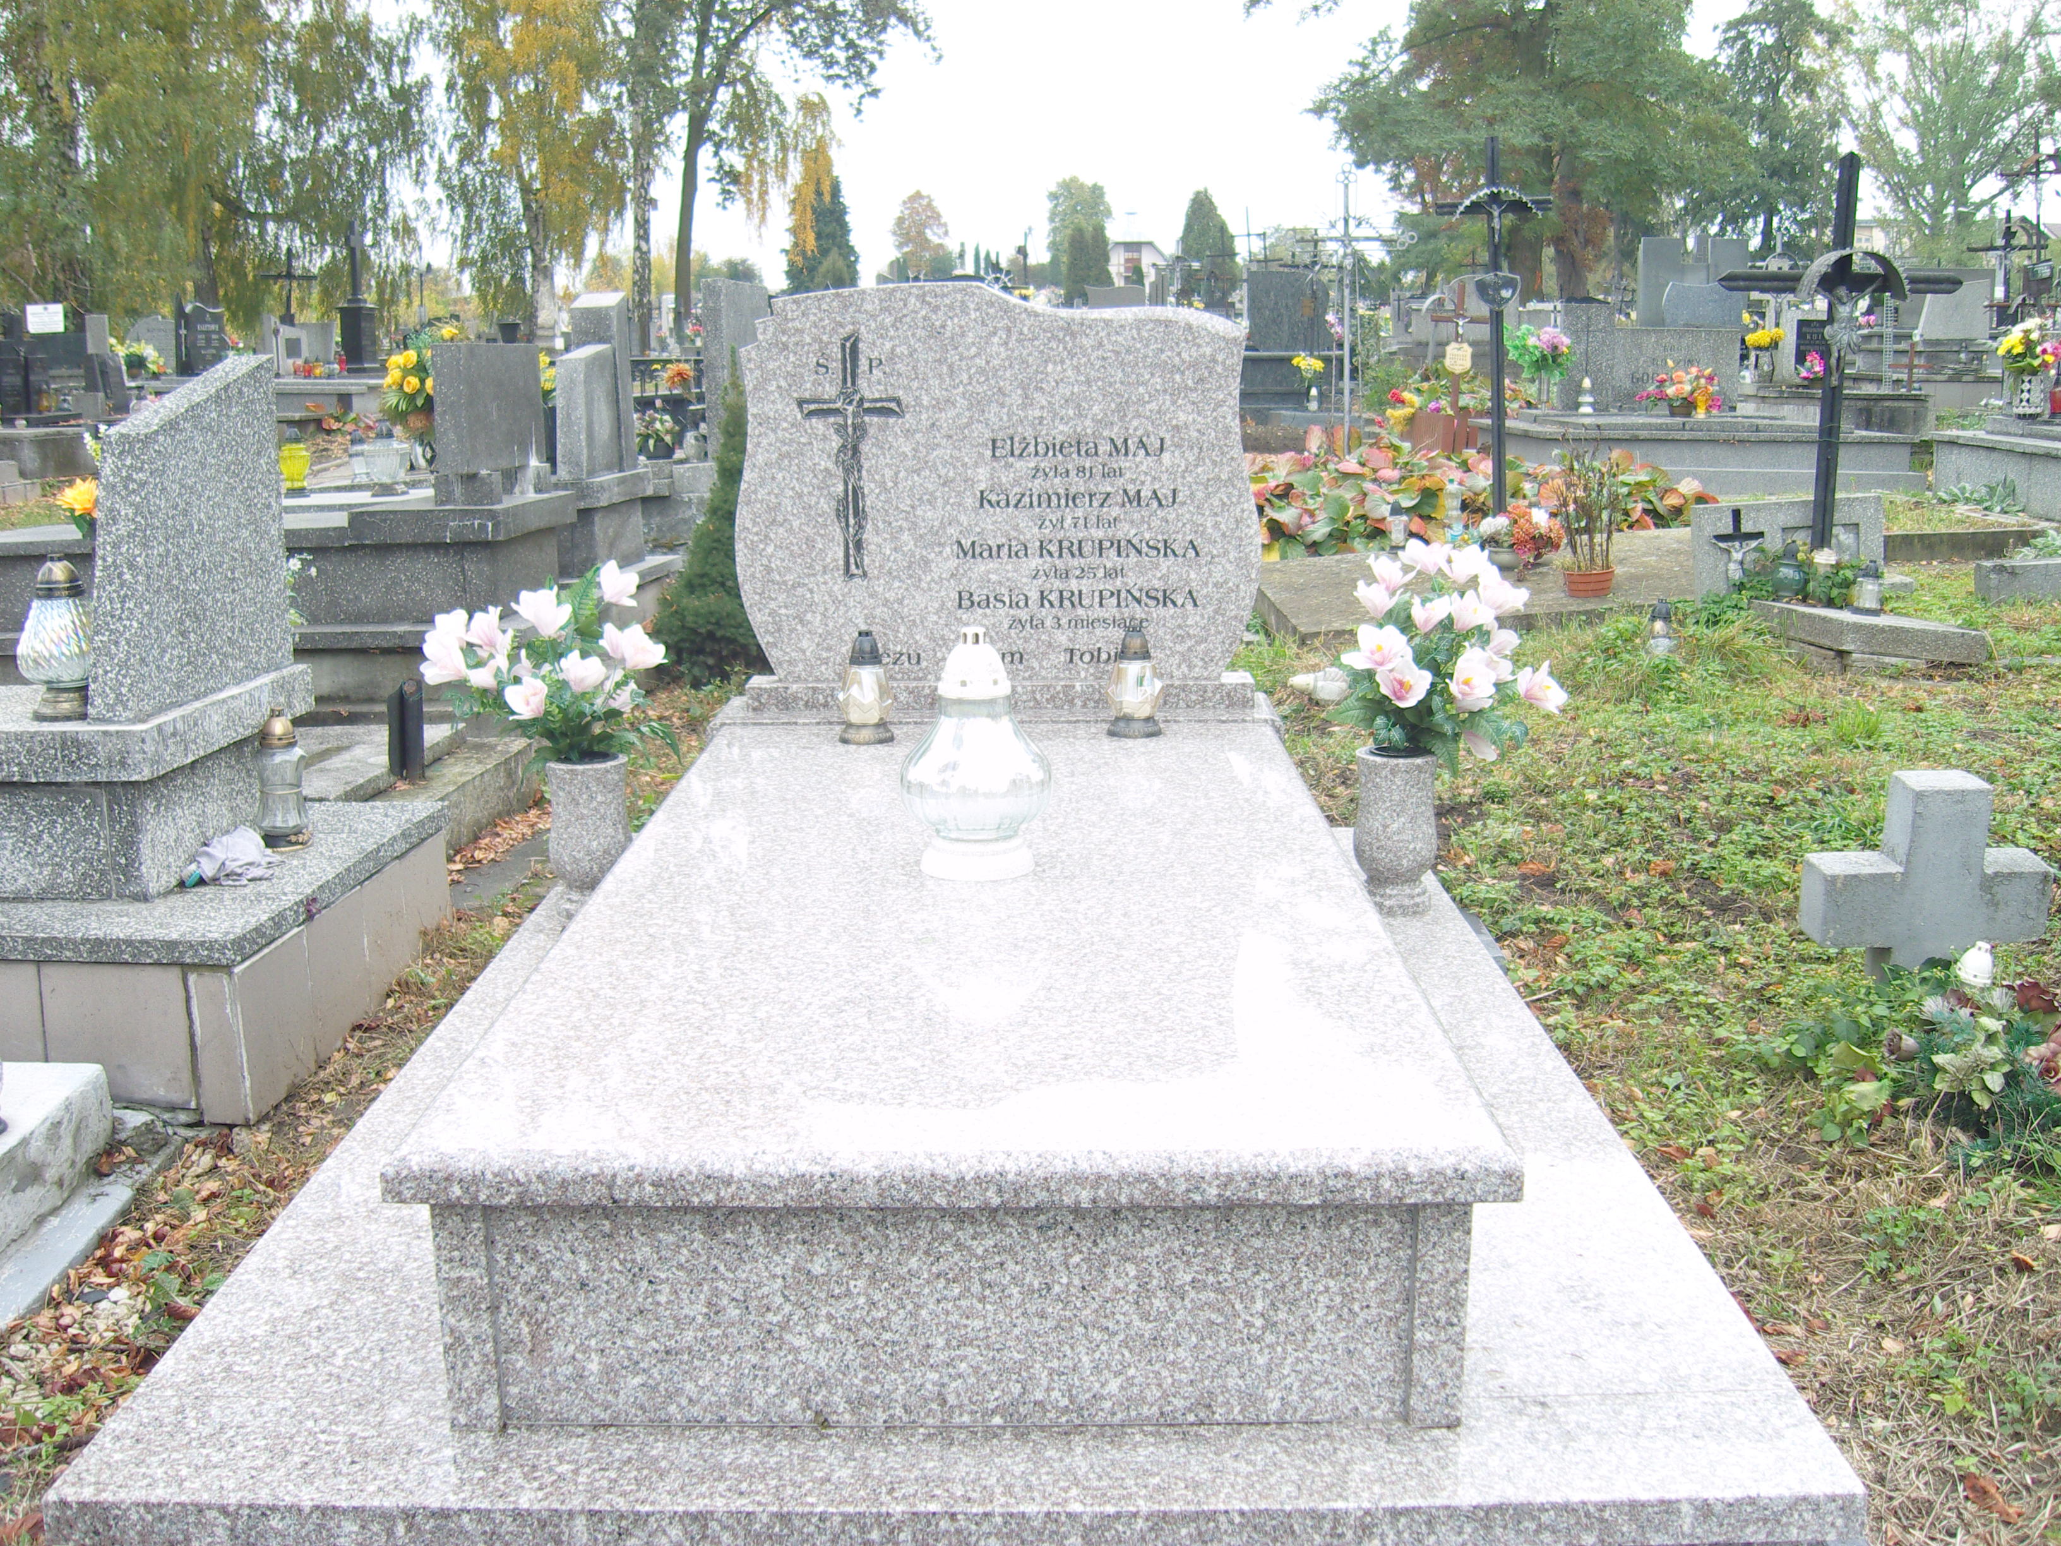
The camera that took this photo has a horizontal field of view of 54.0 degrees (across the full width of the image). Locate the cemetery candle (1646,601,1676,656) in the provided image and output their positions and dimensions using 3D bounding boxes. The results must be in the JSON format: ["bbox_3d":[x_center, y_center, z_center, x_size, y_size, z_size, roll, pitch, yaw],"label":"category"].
[{"bbox_3d":[2.305,-0.532,7.400,0.102,0.196,0.102,0,13,0],"label":"cemetery candle"}]

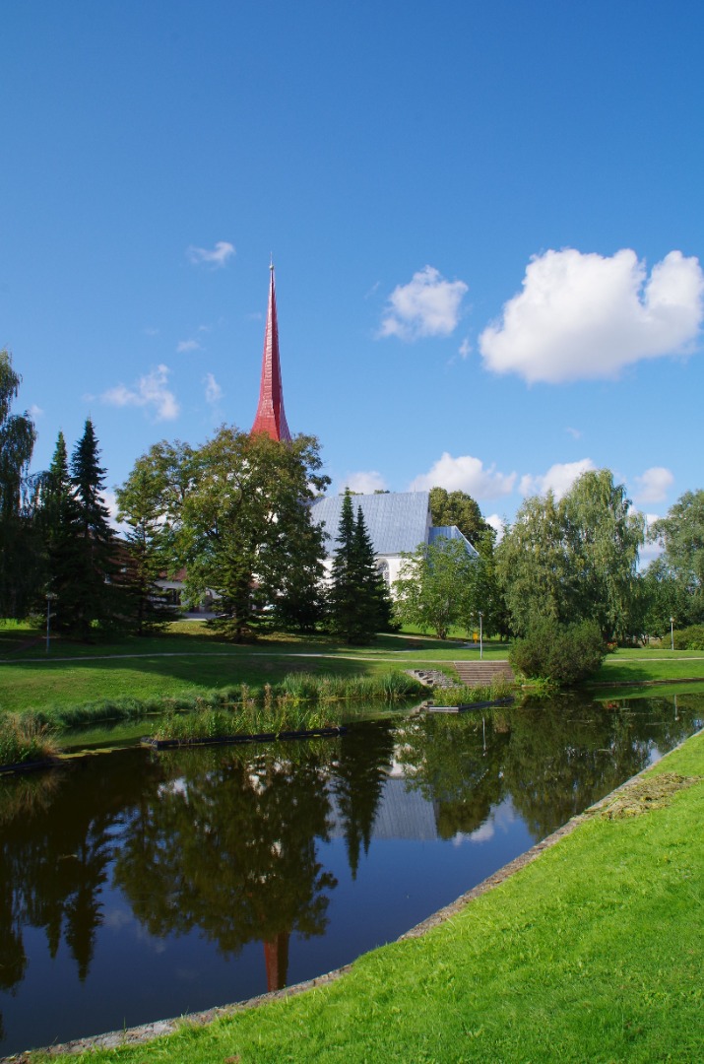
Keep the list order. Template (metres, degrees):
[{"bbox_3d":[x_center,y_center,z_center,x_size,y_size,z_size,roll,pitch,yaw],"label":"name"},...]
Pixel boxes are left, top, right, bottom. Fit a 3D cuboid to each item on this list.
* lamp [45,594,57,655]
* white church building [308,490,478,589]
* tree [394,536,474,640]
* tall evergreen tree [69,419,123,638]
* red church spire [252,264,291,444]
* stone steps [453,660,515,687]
[{"bbox_3d":[-16.704,5.098,44.263,0.500,3.295,0.500,-1,-8,0],"label":"lamp"},{"bbox_3d":[5.181,3.196,113.168,27.500,17.462,14.200,-3,-8,13],"label":"white church building"},{"bbox_3d":[8.511,5.594,79.991,8.200,10.392,8.200,-1,-8,0],"label":"tree"},{"bbox_3d":[-17.848,-0.354,54.638,4.000,15.383,4.000,-1,-8,0],"label":"tall evergreen tree"},{"bbox_3d":[-12.425,-27.912,123.196,5.700,29.909,5.700,-3,-8,13],"label":"red church spire"},{"bbox_3d":[9.196,9.770,54.647,3.900,1.600,3.300,-1,-8,-3],"label":"stone steps"}]

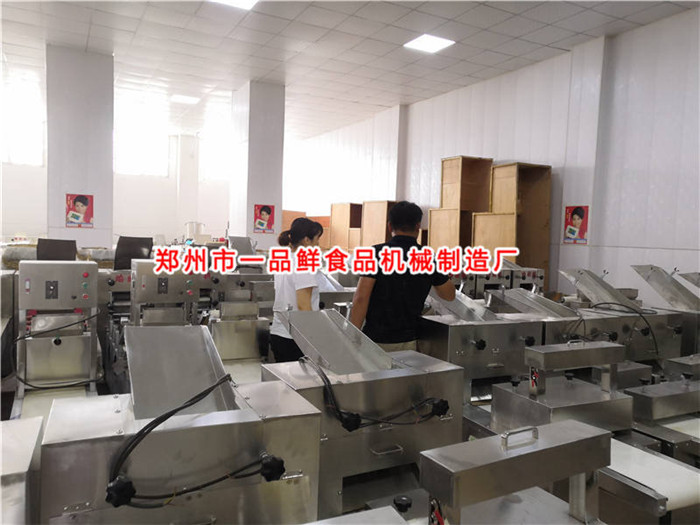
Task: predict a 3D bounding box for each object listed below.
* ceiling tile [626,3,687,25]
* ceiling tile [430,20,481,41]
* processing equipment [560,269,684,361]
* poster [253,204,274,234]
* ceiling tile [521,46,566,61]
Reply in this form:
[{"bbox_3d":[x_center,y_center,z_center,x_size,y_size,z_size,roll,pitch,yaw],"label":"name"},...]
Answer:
[{"bbox_3d":[3.839,-3.149,6.936,0.440,0.020,0.600,0,3,-28],"label":"ceiling tile"},{"bbox_3d":[1.475,-3.267,7.706,0.600,0.020,0.600,0,3,-28],"label":"ceiling tile"},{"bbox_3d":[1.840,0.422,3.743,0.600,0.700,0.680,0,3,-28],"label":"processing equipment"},{"bbox_3d":[-1.708,-0.864,10.947,0.420,0.560,0.010,0,3,-29],"label":"poster"},{"bbox_3d":[2.989,-3.260,8.522,0.450,0.020,0.600,0,3,-28],"label":"ceiling tile"}]

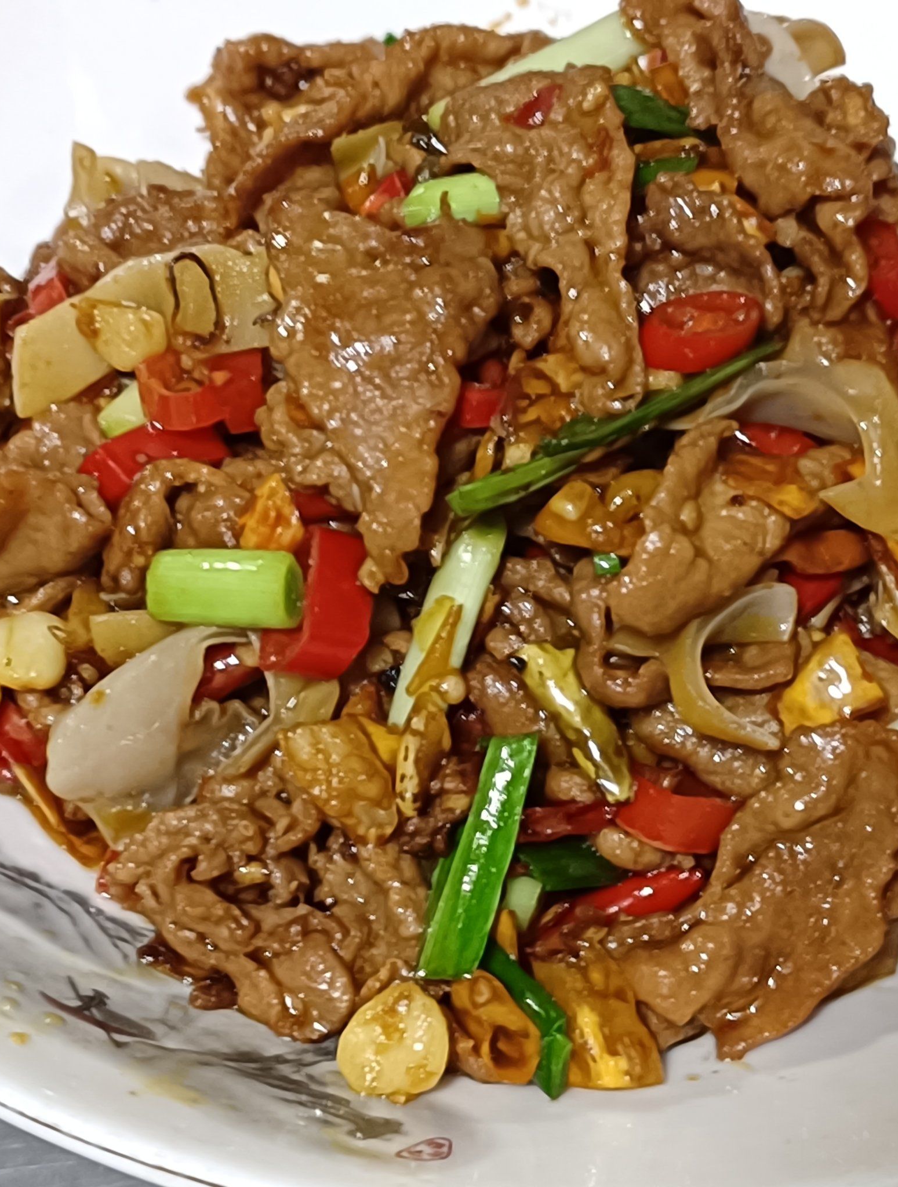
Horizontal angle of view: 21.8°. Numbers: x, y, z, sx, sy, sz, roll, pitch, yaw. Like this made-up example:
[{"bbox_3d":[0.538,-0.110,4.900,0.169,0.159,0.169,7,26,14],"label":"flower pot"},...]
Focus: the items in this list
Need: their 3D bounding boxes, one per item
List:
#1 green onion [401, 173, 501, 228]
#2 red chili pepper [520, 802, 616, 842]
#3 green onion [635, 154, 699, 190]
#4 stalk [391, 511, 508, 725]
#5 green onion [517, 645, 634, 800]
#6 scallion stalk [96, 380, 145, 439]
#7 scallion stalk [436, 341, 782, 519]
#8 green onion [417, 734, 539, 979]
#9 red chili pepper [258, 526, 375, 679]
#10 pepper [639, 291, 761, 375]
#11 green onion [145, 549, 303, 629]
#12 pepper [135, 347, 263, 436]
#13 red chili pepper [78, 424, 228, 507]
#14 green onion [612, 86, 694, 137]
[{"bbox_3d":[0.000,-0.064,0.382,0.017,0.009,0.011,2,50,-3],"label":"green onion"},{"bbox_3d":[0.019,0.036,0.370,0.017,0.006,0.006,-14,66,-5],"label":"red chili pepper"},{"bbox_3d":[0.039,-0.076,0.420,0.014,0.005,0.006,-14,66,-4],"label":"green onion"},{"bbox_3d":[0.000,0.004,0.376,0.009,0.008,0.038,22,72,7],"label":"stalk"},{"bbox_3d":[0.020,0.021,0.371,0.007,0.007,0.028,-26,72,-14],"label":"green onion"},{"bbox_3d":[-0.051,-0.029,0.374,0.014,0.009,0.009,-28,58,-25],"label":"scallion stalk"},{"bbox_3d":[0.026,-0.026,0.366,0.060,0.007,0.009,-23,56,-22],"label":"scallion stalk"},{"bbox_3d":[0.005,0.041,0.362,0.010,0.006,0.040,16,71,5],"label":"green onion"},{"bbox_3d":[-0.020,0.002,0.348,0.012,0.015,0.023,16,64,-37],"label":"red chili pepper"},{"bbox_3d":[0.040,-0.042,0.371,0.019,0.009,0.011,-2,50,-6],"label":"pepper"},{"bbox_3d":[-0.036,-0.001,0.377,0.024,0.012,0.012,2,65,6],"label":"green onion"},{"bbox_3d":[-0.039,-0.032,0.369,0.020,0.009,0.012,2,50,-3],"label":"pepper"},{"bbox_3d":[-0.046,-0.020,0.368,0.022,0.009,0.009,-11,52,-13],"label":"red chili pepper"},{"bbox_3d":[0.038,-0.089,0.432,0.019,0.005,0.009,28,67,7],"label":"green onion"}]

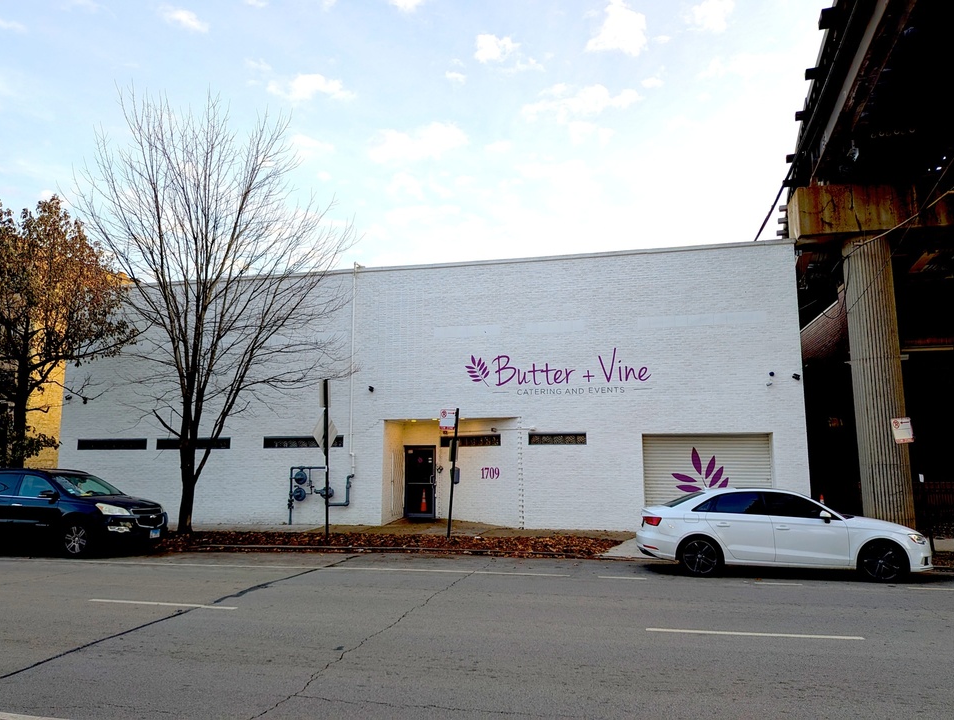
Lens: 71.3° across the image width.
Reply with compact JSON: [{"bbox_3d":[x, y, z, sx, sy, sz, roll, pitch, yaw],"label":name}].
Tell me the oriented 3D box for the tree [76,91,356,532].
[{"bbox_3d":[-6.404,-1.452,15.954,6.800,10.900,6.400,0,-8,0],"label":"tree"}]

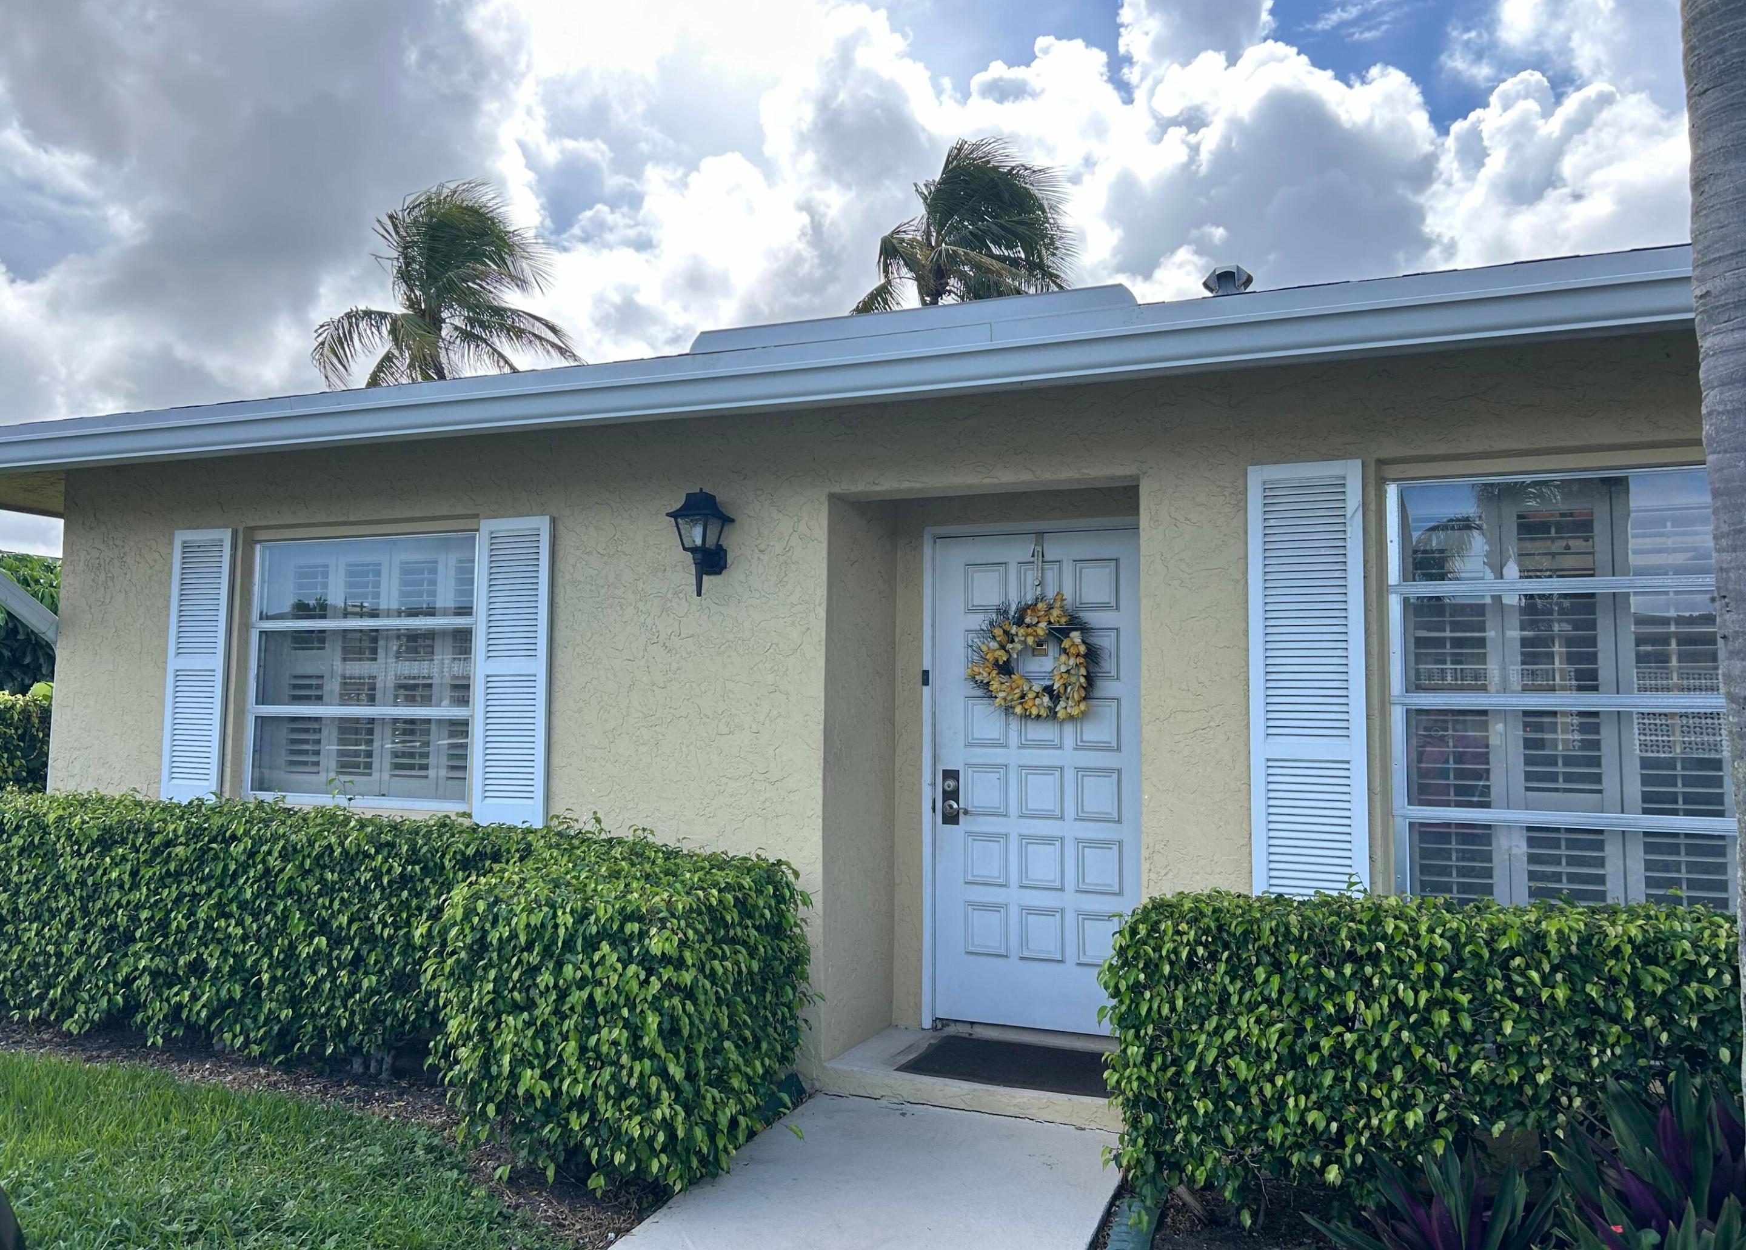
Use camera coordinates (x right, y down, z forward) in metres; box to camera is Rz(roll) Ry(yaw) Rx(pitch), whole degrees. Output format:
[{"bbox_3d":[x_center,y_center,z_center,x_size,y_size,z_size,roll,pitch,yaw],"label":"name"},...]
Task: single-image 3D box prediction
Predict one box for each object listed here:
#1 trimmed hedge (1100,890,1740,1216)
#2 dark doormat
[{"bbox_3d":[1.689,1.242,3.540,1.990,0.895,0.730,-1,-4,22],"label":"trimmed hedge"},{"bbox_3d":[0.590,1.628,4.880,0.880,0.015,0.560,-1,-4,22],"label":"dark doormat"}]

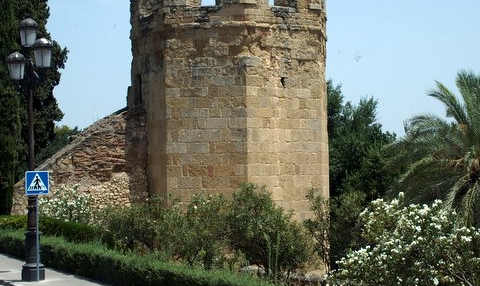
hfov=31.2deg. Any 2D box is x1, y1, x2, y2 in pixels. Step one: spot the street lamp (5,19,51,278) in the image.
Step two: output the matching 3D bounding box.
[{"bbox_3d":[-5.260,0.110,21.650,1.120,6.550,0.980,-1,-2,-14],"label":"street lamp"}]

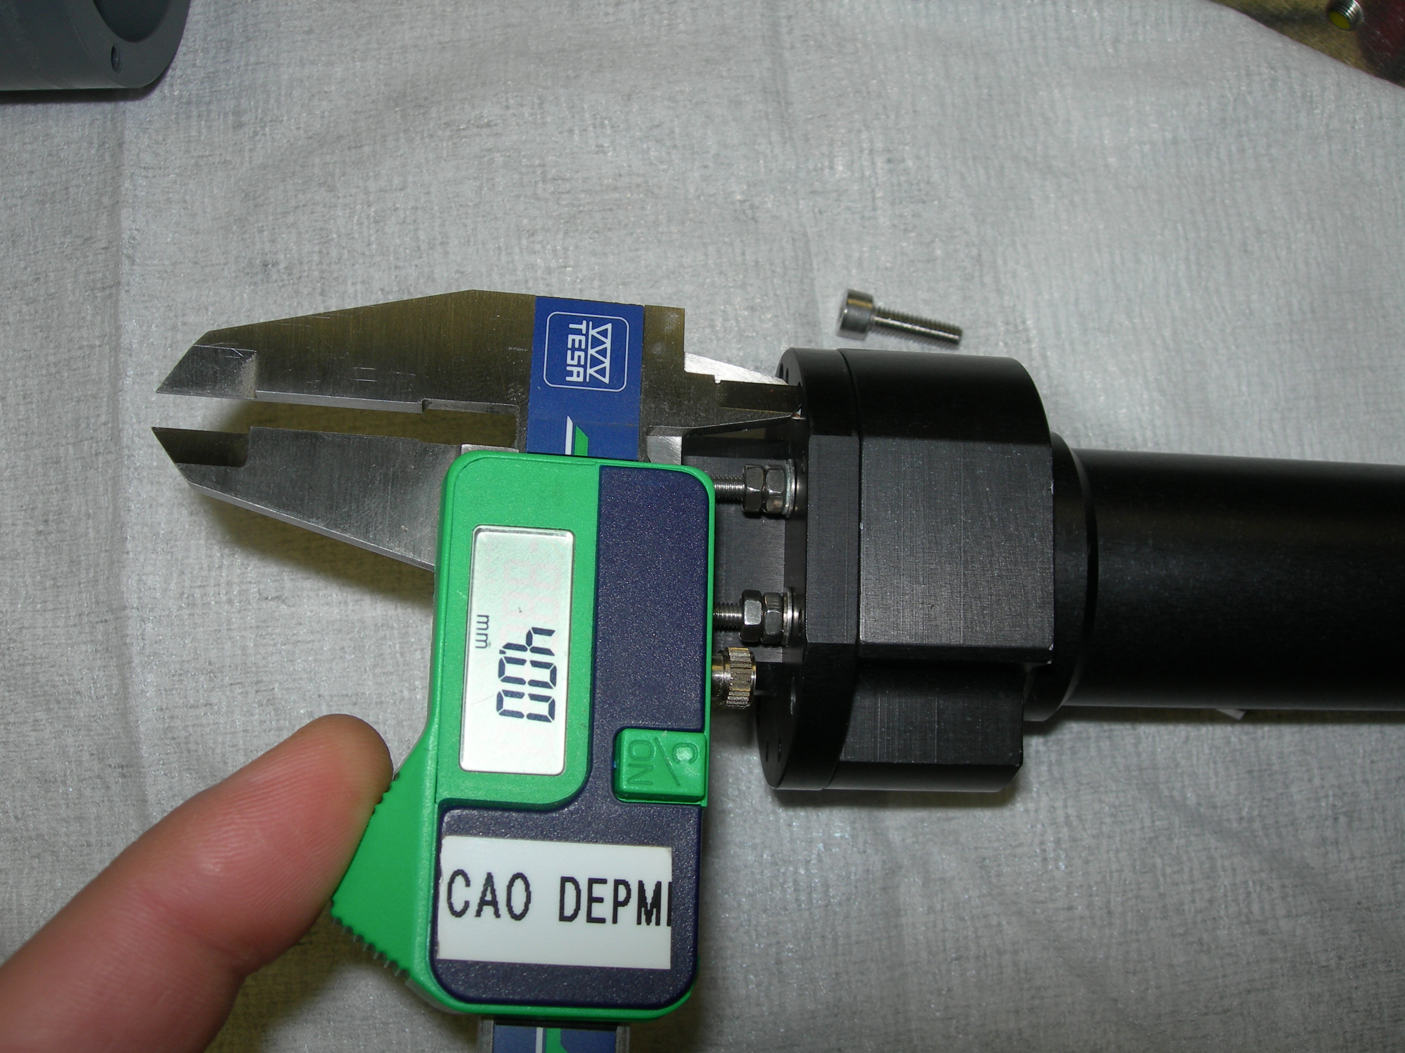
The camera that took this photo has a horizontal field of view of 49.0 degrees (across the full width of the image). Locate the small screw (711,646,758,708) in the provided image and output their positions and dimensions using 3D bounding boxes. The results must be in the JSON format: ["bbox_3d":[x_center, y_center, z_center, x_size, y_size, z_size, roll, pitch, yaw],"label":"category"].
[{"bbox_3d":[0.003,0.018,0.180,0.007,0.007,0.007,2,79,-4],"label":"small screw"}]

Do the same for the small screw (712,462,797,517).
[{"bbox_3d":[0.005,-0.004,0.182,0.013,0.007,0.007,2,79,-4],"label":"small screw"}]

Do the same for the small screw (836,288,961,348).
[{"bbox_3d":[0.029,-0.029,0.223,0.018,0.007,0.007,12,80,-6],"label":"small screw"}]

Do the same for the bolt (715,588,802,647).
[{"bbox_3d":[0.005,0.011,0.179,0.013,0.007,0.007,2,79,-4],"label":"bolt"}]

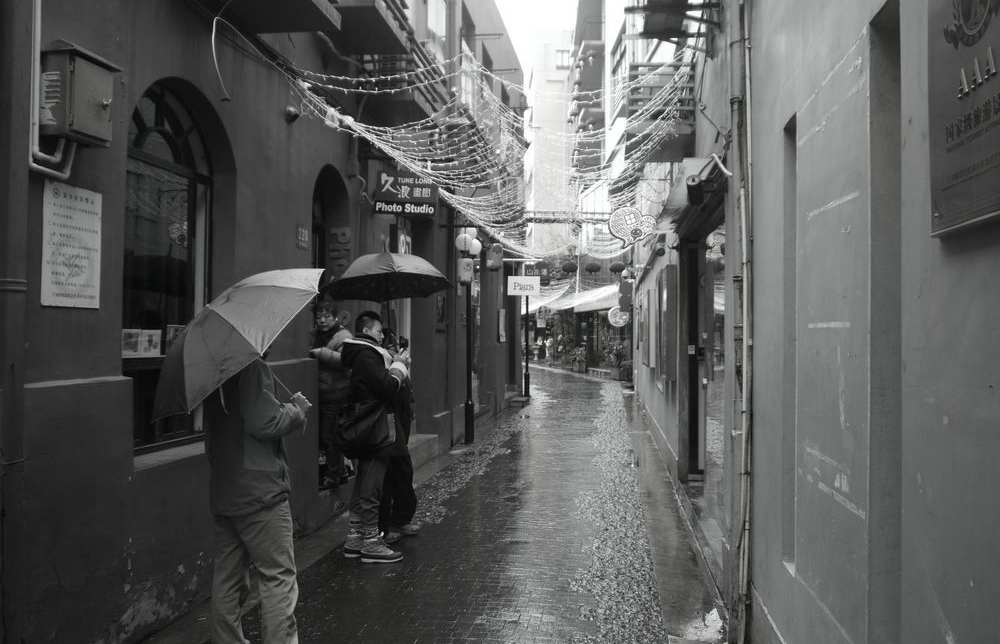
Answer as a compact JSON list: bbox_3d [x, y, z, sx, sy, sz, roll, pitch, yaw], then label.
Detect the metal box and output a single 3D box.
[{"bbox_3d":[-1.951,-1.065,3.763,0.182,0.496,0.348,0,-1,11],"label":"metal box"}]

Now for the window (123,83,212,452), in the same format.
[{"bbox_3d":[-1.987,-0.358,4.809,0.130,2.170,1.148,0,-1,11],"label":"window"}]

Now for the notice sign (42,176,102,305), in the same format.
[{"bbox_3d":[-2.016,-0.357,3.847,0.025,0.571,0.389,0,-1,11],"label":"notice sign"}]

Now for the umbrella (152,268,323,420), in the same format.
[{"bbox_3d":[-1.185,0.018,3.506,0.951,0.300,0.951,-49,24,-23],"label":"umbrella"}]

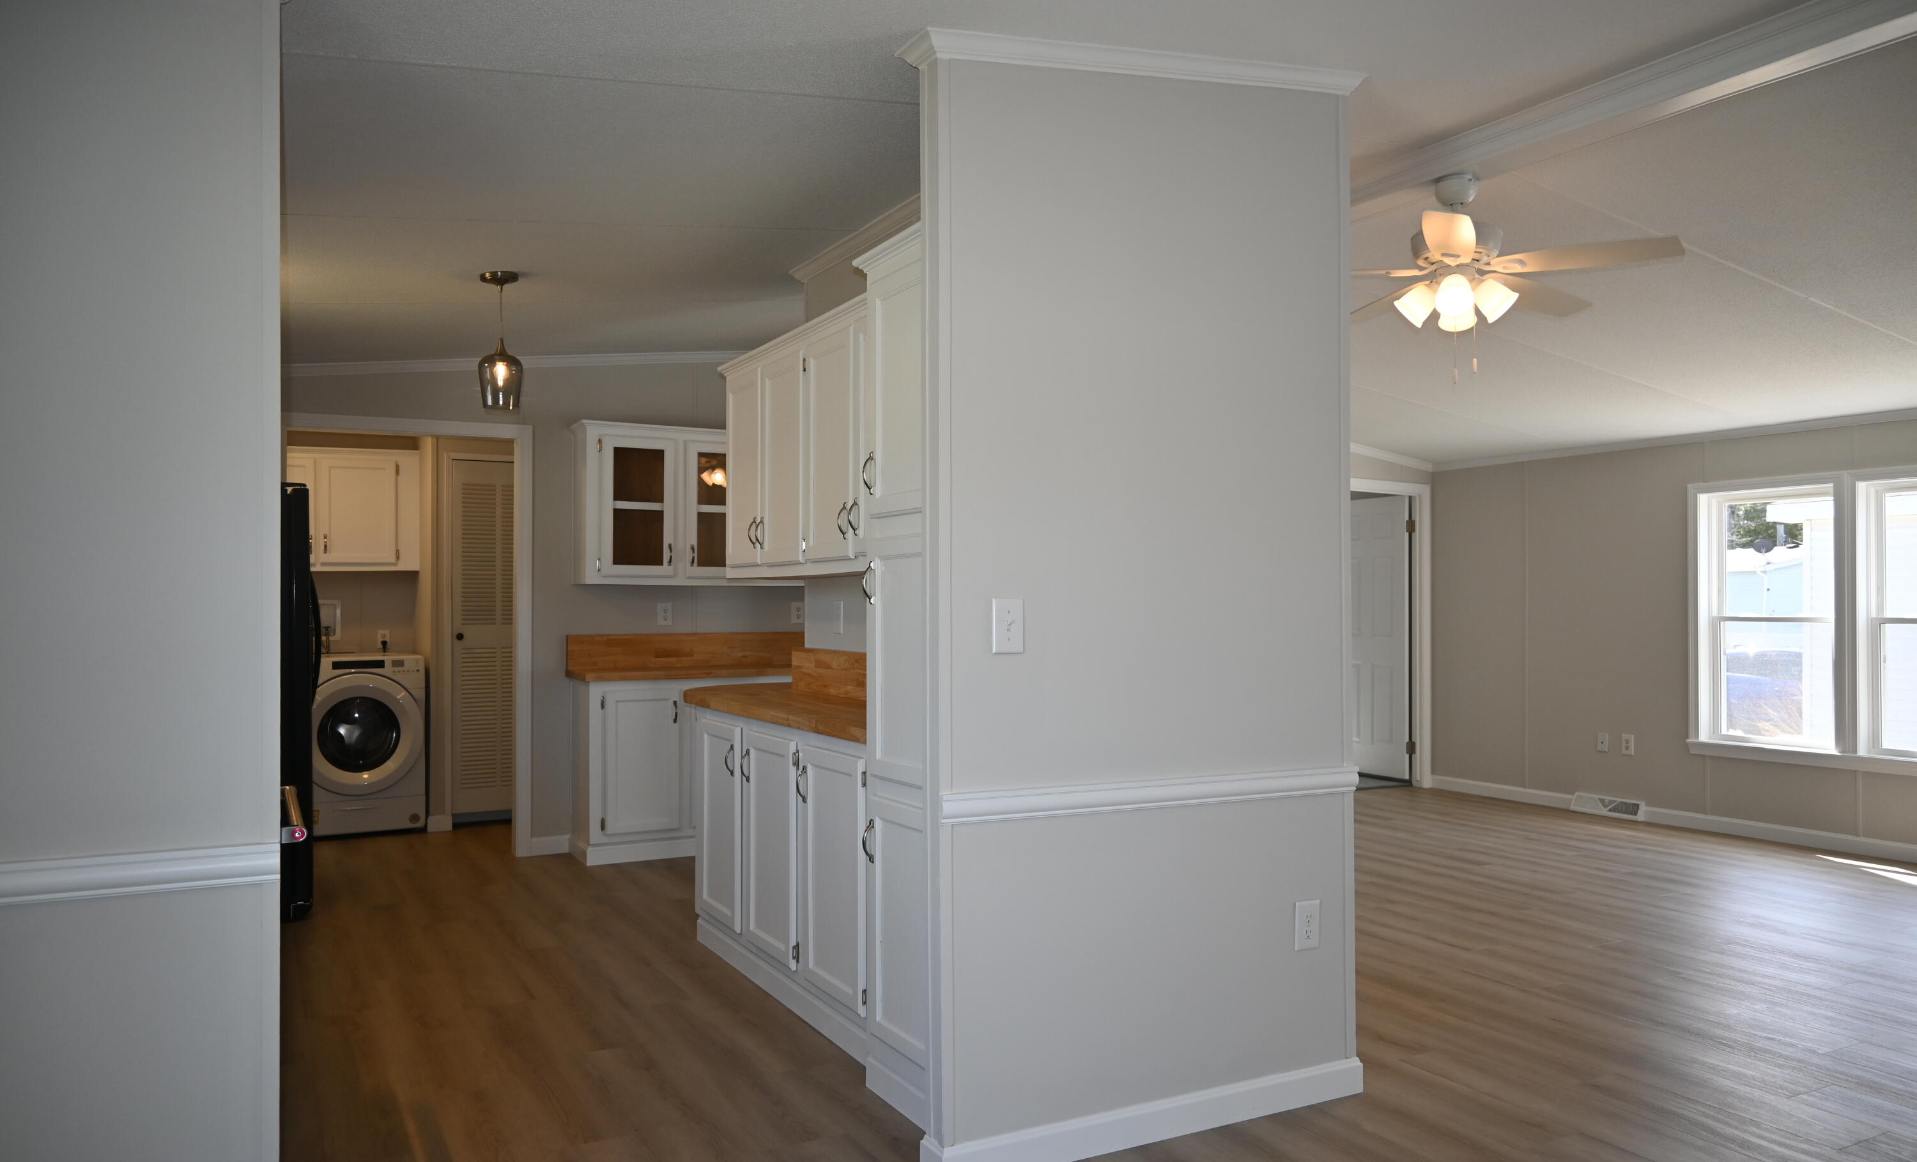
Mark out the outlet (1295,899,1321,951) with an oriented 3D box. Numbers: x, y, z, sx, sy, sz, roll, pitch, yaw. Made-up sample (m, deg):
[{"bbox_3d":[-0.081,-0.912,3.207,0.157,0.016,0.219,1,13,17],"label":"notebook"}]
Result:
[{"bbox_3d":[0.891,0.876,3.247,0.077,0.119,0.009,0,-1,-27],"label":"outlet"}]

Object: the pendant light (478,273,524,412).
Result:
[{"bbox_3d":[-1.622,-0.847,4.536,0.150,0.493,0.150,1,-1,-29],"label":"pendant light"}]

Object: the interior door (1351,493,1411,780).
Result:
[{"bbox_3d":[2.948,0.403,9.165,0.035,1.968,0.730,1,-1,-29],"label":"interior door"}]

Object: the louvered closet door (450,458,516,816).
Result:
[{"bbox_3d":[-2.641,0.313,7.390,0.540,2.000,0.040,0,-1,-29],"label":"louvered closet door"}]

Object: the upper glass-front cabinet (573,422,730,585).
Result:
[{"bbox_3d":[-1.435,-0.384,6.637,1.100,0.800,0.325,0,-1,-29],"label":"upper glass-front cabinet"}]

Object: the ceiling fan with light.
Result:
[{"bbox_3d":[1.600,-1.050,4.100,1.280,0.500,1.280,0,-1,-29],"label":"ceiling fan with light"}]

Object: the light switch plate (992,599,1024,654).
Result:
[{"bbox_3d":[0.115,0.102,2.858,0.076,0.119,0.012,0,-1,-27],"label":"light switch plate"}]

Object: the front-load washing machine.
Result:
[{"bbox_3d":[-3.495,0.902,7.402,0.670,0.965,0.770,1,-1,-29],"label":"front-load washing machine"}]

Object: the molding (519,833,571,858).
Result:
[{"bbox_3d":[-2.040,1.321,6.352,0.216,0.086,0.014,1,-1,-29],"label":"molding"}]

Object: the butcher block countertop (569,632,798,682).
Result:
[{"bbox_3d":[-1.249,0.385,6.548,1.400,0.224,0.400,1,-1,-29],"label":"butcher block countertop"}]

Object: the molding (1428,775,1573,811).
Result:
[{"bbox_3d":[3.499,1.366,8.322,0.014,0.083,1.093,1,-1,-29],"label":"molding"}]

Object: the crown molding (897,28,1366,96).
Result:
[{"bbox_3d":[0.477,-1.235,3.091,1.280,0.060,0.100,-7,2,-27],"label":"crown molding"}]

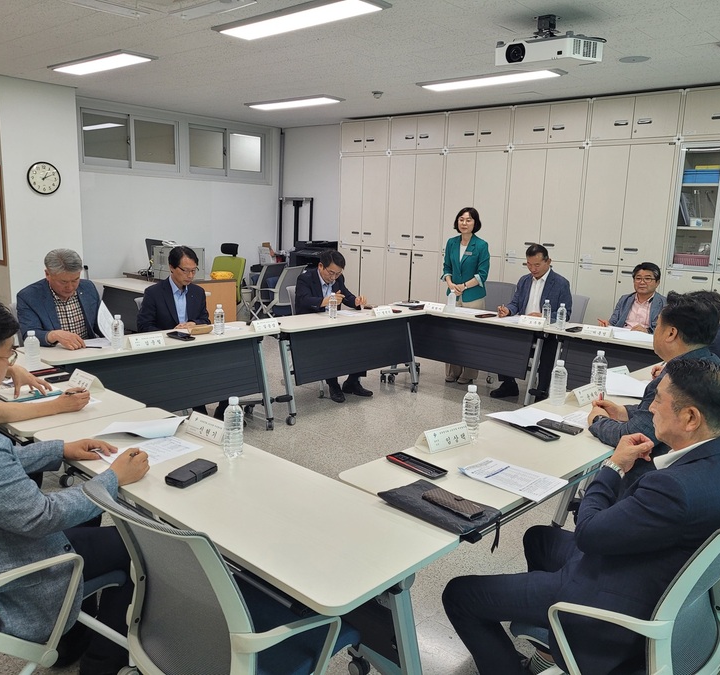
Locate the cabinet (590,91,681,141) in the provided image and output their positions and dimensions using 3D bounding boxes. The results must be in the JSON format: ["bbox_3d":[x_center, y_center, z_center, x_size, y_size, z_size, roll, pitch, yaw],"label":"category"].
[{"bbox_3d":[2.509,-1.918,6.007,0.800,0.384,0.400,12,14,43],"label":"cabinet"}]

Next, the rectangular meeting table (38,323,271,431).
[{"bbox_3d":[-1.310,0.363,4.467,0.515,0.715,1.610,12,14,43],"label":"rectangular meeting table"}]

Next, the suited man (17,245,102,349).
[{"bbox_3d":[-1.805,0.084,4.178,0.820,1.245,0.540,11,14,41],"label":"suited man"}]

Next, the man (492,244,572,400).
[{"bbox_3d":[1.499,-0.134,5.766,0.580,1.300,0.740,11,14,41],"label":"man"}]

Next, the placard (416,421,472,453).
[{"bbox_3d":[0.317,0.371,2.534,0.210,0.074,0.075,-6,13,-36],"label":"placard"}]

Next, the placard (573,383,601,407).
[{"bbox_3d":[1.010,0.254,3.029,0.210,0.070,0.083,-8,14,-42],"label":"placard"}]

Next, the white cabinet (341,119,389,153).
[{"bbox_3d":[0.181,-2.422,8.262,0.800,0.400,0.400,11,14,41],"label":"white cabinet"}]

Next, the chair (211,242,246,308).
[{"bbox_3d":[-1.752,-0.568,8.269,0.620,1.150,0.620,9,13,33],"label":"chair"}]

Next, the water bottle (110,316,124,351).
[{"bbox_3d":[-1.466,-0.037,4.069,0.066,0.208,0.066,12,14,43],"label":"water bottle"}]

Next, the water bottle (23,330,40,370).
[{"bbox_3d":[-1.600,0.056,3.285,0.066,0.195,0.066,11,14,41],"label":"water bottle"}]

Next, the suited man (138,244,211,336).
[{"bbox_3d":[-1.341,-0.011,4.939,0.560,1.275,0.700,-7,14,-39],"label":"suited man"}]

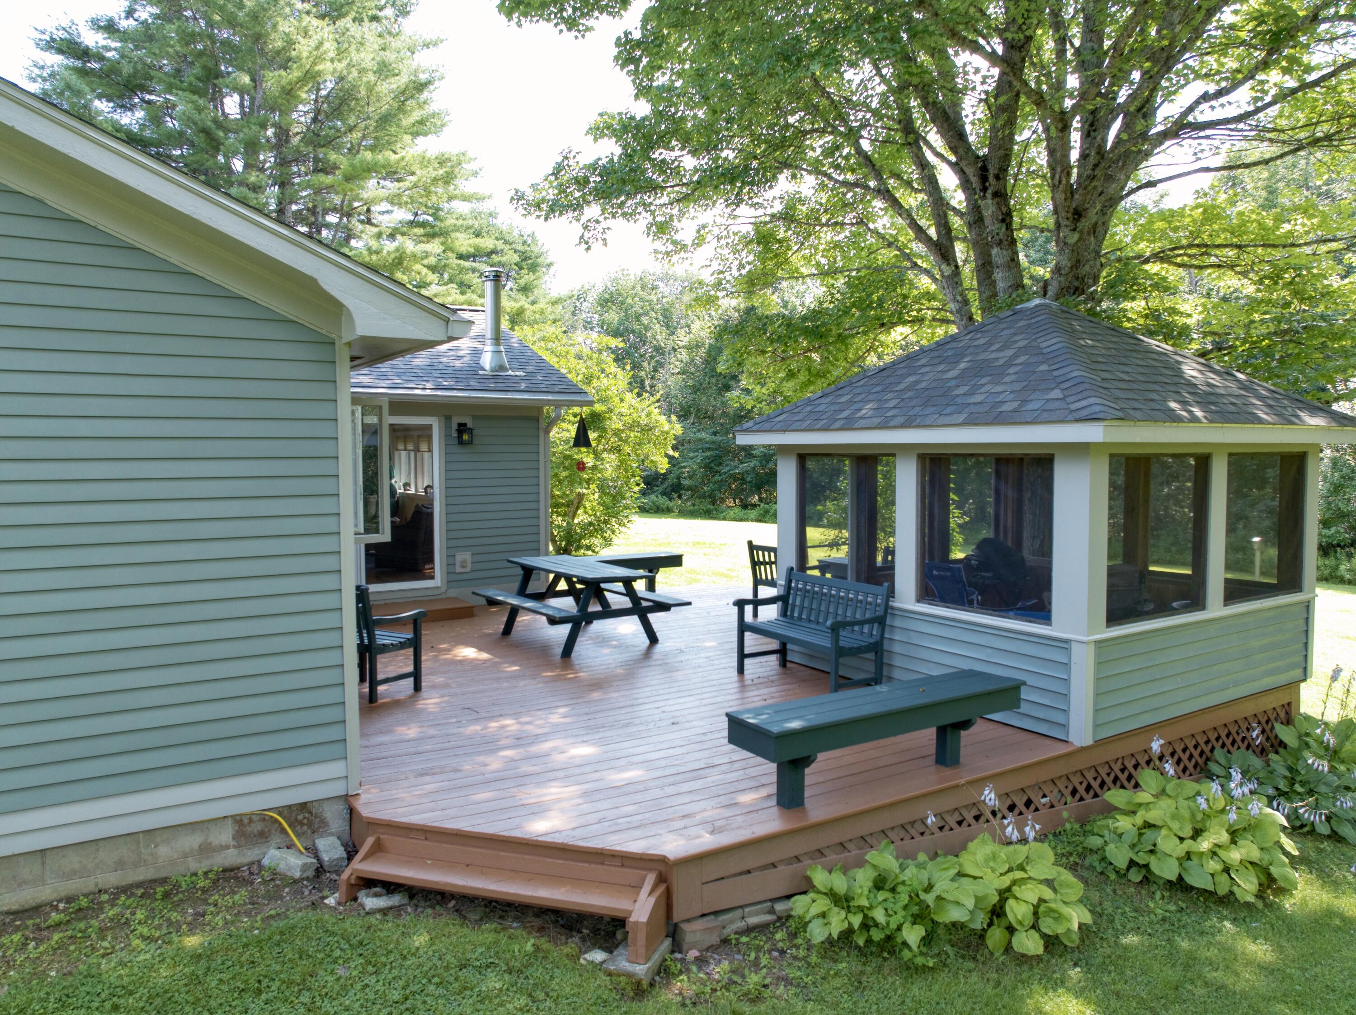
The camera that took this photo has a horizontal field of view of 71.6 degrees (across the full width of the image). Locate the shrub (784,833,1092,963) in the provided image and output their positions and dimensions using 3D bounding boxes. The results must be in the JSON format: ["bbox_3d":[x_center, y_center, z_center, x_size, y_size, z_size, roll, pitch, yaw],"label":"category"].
[{"bbox_3d":[1.336,1.885,4.616,1.400,0.440,0.820,-1,4,-13],"label":"shrub"}]

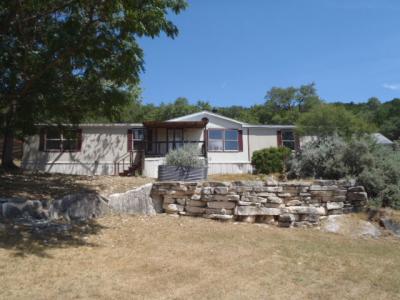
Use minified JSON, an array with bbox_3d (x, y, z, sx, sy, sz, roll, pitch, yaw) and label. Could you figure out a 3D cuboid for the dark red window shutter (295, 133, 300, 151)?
[{"bbox_3d":[6.209,-0.529,20.600,0.300,1.330,0.050,0,-4,-5],"label":"dark red window shutter"}]

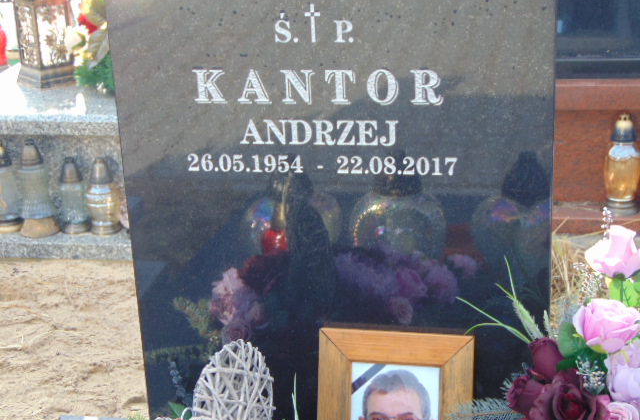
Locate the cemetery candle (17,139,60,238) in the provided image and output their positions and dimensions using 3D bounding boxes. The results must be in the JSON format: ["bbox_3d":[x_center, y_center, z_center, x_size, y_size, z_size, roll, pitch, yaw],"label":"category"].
[{"bbox_3d":[-0.830,-0.067,3.834,0.116,0.275,0.116,-4,19,-7],"label":"cemetery candle"}]

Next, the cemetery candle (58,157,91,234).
[{"bbox_3d":[-0.726,-0.046,3.850,0.088,0.216,0.088,-4,19,-7],"label":"cemetery candle"}]

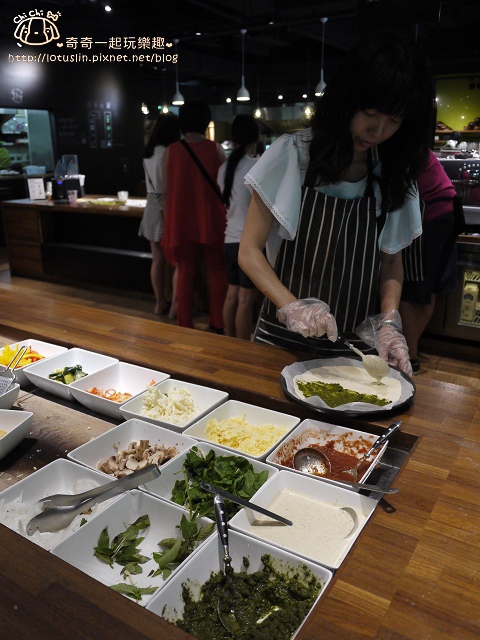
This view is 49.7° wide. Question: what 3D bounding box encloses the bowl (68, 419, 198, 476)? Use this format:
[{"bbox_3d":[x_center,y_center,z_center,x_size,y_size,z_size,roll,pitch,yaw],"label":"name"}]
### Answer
[{"bbox_3d":[-0.191,0.268,0.959,0.168,0.067,0.168,10,20,30],"label":"bowl"}]

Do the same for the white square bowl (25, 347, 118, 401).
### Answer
[{"bbox_3d":[-0.428,0.148,1.333,0.168,0.067,0.168,10,20,30],"label":"white square bowl"}]

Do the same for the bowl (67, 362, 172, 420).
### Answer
[{"bbox_3d":[-0.283,0.178,1.238,0.168,0.067,0.168,10,20,30],"label":"bowl"}]

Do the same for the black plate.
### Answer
[{"bbox_3d":[0.242,0.153,1.190,0.312,0.028,0.312,-1,17,0],"label":"black plate"}]

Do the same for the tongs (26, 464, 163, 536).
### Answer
[{"bbox_3d":[-0.232,0.280,0.832,0.212,0.040,0.065,-18,19,-4],"label":"tongs"}]

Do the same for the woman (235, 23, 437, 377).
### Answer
[{"bbox_3d":[0.260,0.056,1.474,0.470,1.550,0.440,6,18,19],"label":"woman"}]

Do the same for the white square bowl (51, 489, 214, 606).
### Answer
[{"bbox_3d":[-0.151,0.355,0.781,0.183,0.060,0.177,10,20,30],"label":"white square bowl"}]

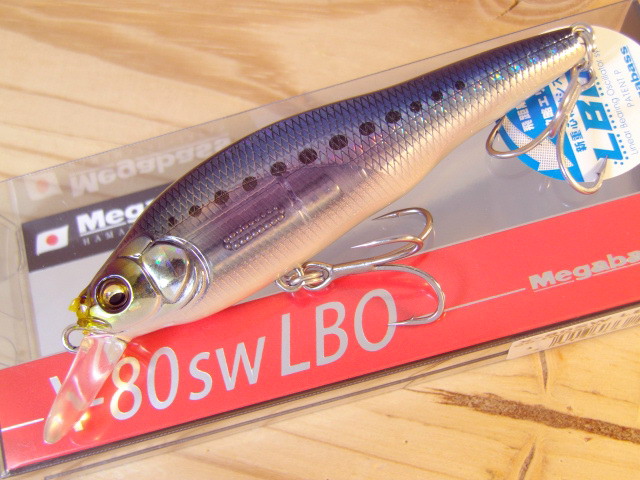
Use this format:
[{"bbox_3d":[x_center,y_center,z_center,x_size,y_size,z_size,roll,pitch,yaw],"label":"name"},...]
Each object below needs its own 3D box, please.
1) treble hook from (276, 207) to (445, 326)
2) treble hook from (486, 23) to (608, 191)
[{"bbox_3d":[0.004,0.003,0.119,0.022,0.014,0.016,-11,72,16],"label":"treble hook"},{"bbox_3d":[0.035,-0.020,0.122,0.016,0.014,0.022,26,76,14],"label":"treble hook"}]

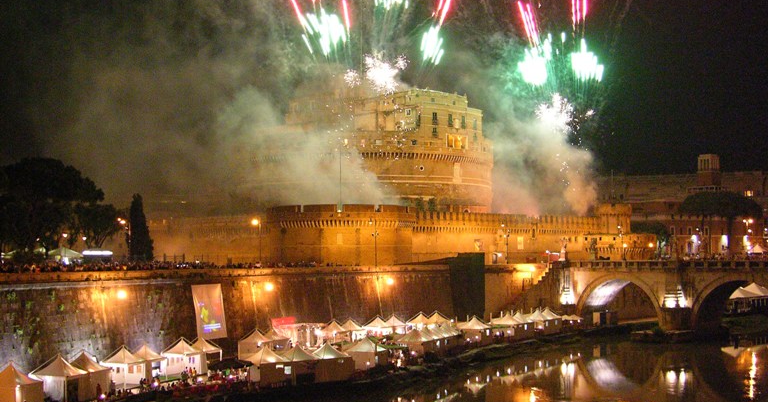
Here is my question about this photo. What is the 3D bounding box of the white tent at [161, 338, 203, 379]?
[{"bbox_3d":[-21.853,16.800,112.287,3.150,3.960,3.150,-2,-3,28],"label":"white tent"}]

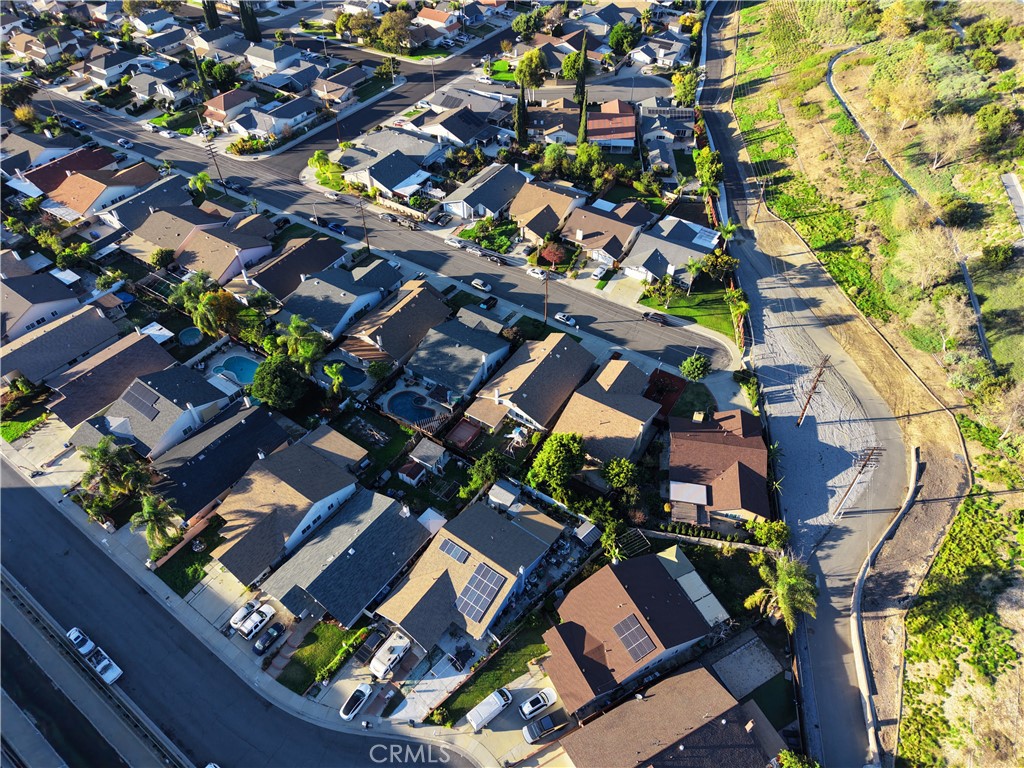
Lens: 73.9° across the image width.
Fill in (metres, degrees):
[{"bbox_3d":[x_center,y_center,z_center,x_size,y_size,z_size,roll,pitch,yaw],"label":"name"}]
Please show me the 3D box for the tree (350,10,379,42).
[{"bbox_3d":[-54.129,-131.194,249.691,10.000,10.400,9.600,-1,46,0],"label":"tree"}]

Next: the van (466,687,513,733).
[{"bbox_3d":[-2.763,40.729,85.212,5.850,2.500,2.050,-28,51,-25],"label":"van"}]

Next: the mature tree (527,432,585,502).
[{"bbox_3d":[6.650,13.360,103.680,9.200,11.600,9.200,0,44,0],"label":"mature tree"}]

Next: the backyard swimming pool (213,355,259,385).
[{"bbox_3d":[-49.667,-2.319,125.504,9.300,1.000,5.800,18,46,18],"label":"backyard swimming pool"}]

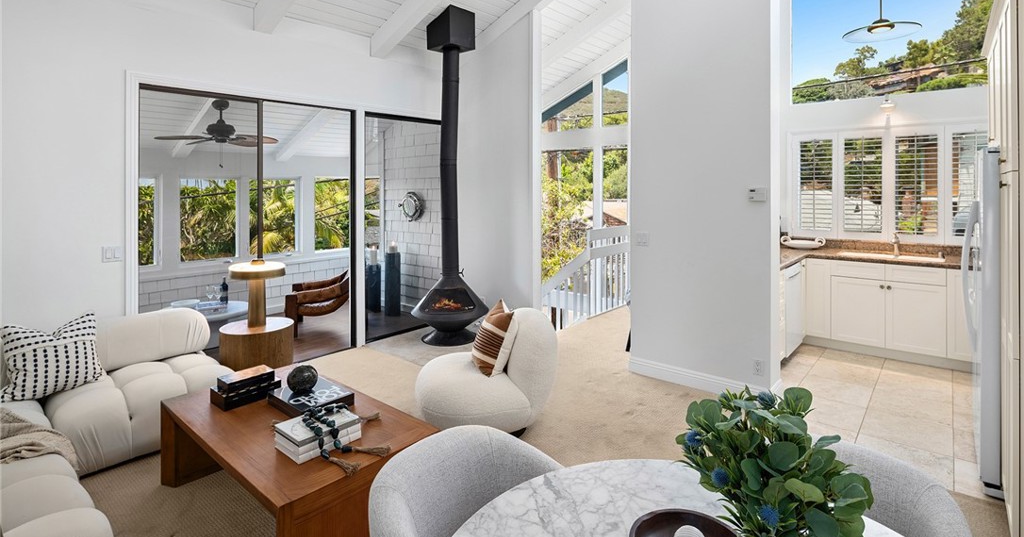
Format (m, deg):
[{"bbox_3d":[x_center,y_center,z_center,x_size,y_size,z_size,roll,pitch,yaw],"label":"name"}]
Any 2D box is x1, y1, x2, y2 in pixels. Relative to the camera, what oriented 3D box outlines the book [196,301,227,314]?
[{"bbox_3d":[-3.075,0.400,4.950,0.190,0.040,0.260,4,7,41],"label":"book"}]

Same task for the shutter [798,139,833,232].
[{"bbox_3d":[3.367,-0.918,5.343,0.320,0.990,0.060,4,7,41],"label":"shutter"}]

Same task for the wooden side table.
[{"bbox_3d":[-1.980,0.690,3.760,0.500,0.500,0.500,4,7,41],"label":"wooden side table"}]

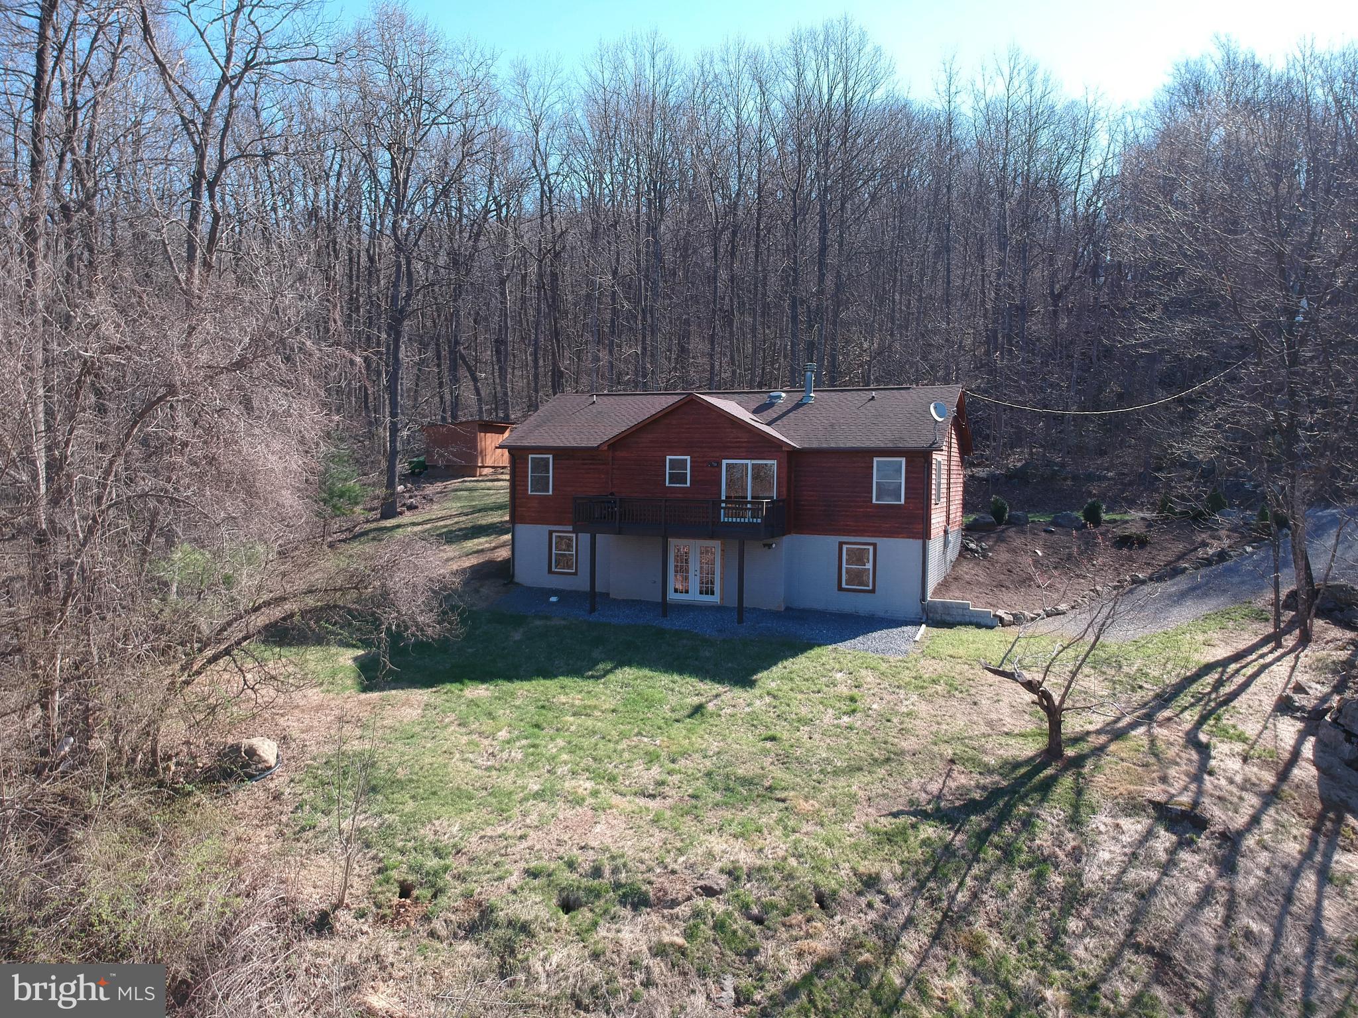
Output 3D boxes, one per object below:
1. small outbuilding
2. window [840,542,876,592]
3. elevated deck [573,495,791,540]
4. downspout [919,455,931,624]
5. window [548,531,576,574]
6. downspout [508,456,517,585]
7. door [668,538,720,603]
[{"bbox_3d":[-11.755,-3.386,55.310,3.700,3.050,3.900,2,3,22],"label":"small outbuilding"},{"bbox_3d":[5.672,1.853,31.149,1.160,1.585,0.120,2,3,22],"label":"window"},{"bbox_3d":[-0.001,0.212,31.413,6.430,1.170,2.220,2,3,22],"label":"elevated deck"},{"bbox_3d":[7.576,0.916,30.138,0.120,5.210,0.360,2,3,22],"label":"downspout"},{"bbox_3d":[-4.198,1.566,35.233,1.170,1.575,0.120,2,3,22],"label":"window"},{"bbox_3d":[-6.077,0.313,35.770,0.120,4.810,0.380,2,3,22],"label":"downspout"},{"bbox_3d":[0.515,2.058,32.490,1.840,2.120,0.130,2,3,22],"label":"door"}]

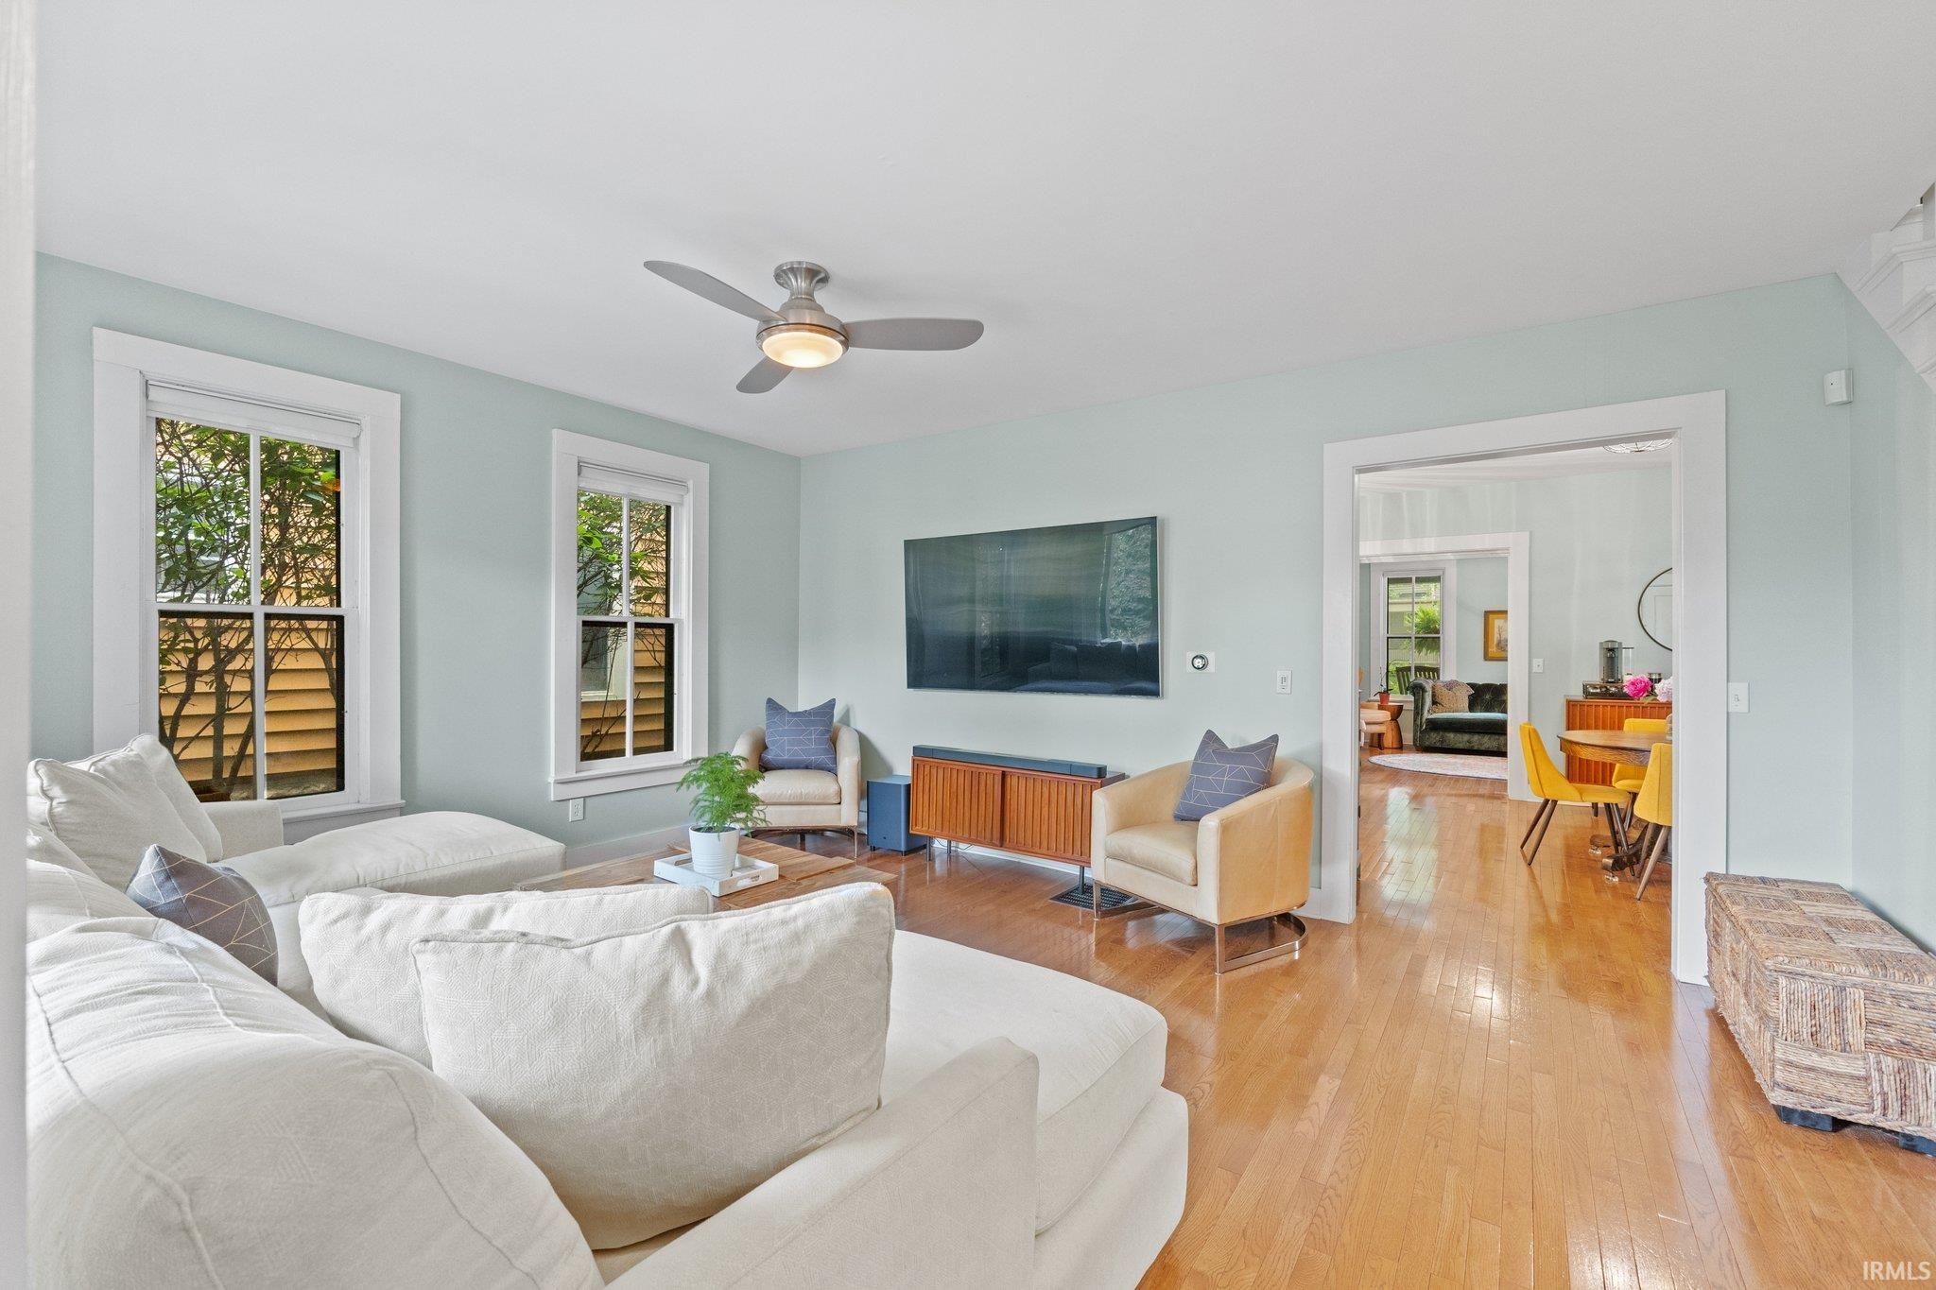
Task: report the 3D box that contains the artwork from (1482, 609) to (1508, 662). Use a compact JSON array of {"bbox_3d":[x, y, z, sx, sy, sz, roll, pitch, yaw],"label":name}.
[{"bbox_3d":[6.927,-0.113,10.333,0.520,0.650,0.040,0,0,33],"label":"artwork"}]

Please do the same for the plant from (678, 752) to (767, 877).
[{"bbox_3d":[-0.904,0.618,2.976,0.310,0.460,0.300,0,0,0],"label":"plant"}]

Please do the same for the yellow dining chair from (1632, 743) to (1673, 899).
[{"bbox_3d":[3.881,0.917,4.328,0.490,0.830,0.550,0,0,35],"label":"yellow dining chair"}]

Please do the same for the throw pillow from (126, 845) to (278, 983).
[{"bbox_3d":[-1.656,0.614,1.776,0.170,0.430,0.450,-23,11,-28],"label":"throw pillow"}]

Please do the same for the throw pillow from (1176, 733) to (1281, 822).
[{"bbox_3d":[1.184,0.632,3.714,0.150,0.460,0.450,31,-15,-27],"label":"throw pillow"}]

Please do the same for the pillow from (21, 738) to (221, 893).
[{"bbox_3d":[-2.647,0.579,2.561,0.230,0.470,0.530,-22,10,-26],"label":"pillow"}]

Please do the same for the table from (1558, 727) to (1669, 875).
[{"bbox_3d":[4.299,0.951,4.791,1.280,0.760,1.280,0,0,33],"label":"table"}]

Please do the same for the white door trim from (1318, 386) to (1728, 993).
[{"bbox_3d":[2.357,0.179,3.563,1.440,2.310,0.140,0,0,33],"label":"white door trim"}]

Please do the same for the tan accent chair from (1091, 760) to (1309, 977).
[{"bbox_3d":[1.124,0.922,3.677,0.780,0.755,0.750,0,0,-31],"label":"tan accent chair"}]

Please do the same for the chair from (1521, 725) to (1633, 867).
[{"bbox_3d":[3.763,0.906,5.000,0.560,0.850,0.500,0,0,32],"label":"chair"}]

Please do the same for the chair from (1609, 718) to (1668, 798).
[{"bbox_3d":[4.367,0.896,5.116,0.490,0.830,0.580,0,0,33],"label":"chair"}]

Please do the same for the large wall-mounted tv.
[{"bbox_3d":[0.321,-0.200,4.785,1.680,0.955,0.050,0,2,33],"label":"large wall-mounted tv"}]

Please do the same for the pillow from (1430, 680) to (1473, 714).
[{"bbox_3d":[5.994,0.662,10.001,0.430,0.420,0.160,0,-15,22],"label":"pillow"}]

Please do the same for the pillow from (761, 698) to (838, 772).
[{"bbox_3d":[-1.100,0.600,5.270,0.480,0.470,0.150,0,-14,-5],"label":"pillow"}]

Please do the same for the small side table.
[{"bbox_3d":[5.464,1.061,10.506,0.420,0.530,0.420,0,0,33],"label":"small side table"}]

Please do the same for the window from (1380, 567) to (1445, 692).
[{"bbox_3d":[5.876,-0.192,10.658,0.745,1.720,0.120,0,0,33],"label":"window"}]

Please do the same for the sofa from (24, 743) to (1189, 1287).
[{"bbox_3d":[-1.427,0.825,2.104,3.500,0.920,1.680,0,0,33],"label":"sofa"}]

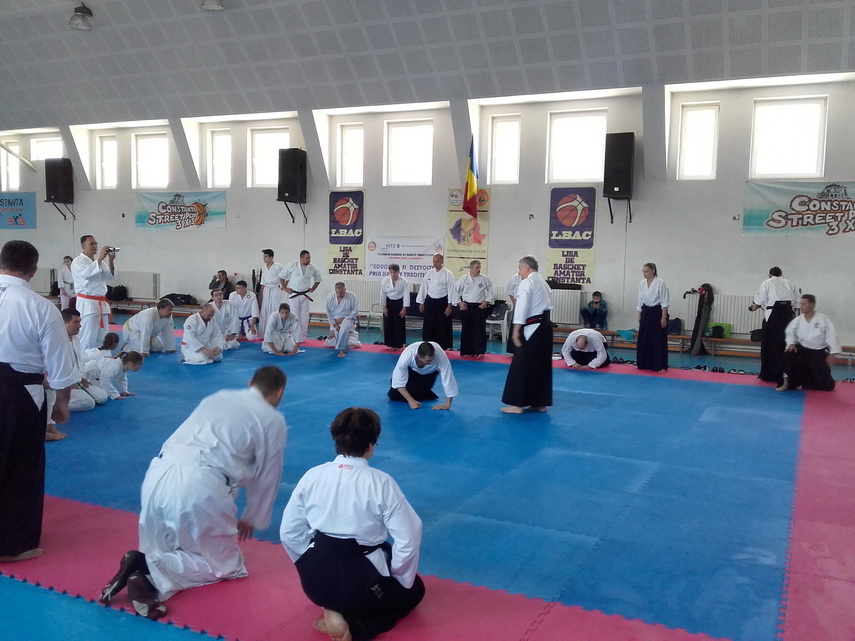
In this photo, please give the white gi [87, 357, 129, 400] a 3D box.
[{"bbox_3d":[-3.627,0.636,8.605,0.600,0.450,0.410,3,5,15],"label":"white gi"}]

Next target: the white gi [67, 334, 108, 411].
[{"bbox_3d":[-3.741,0.520,8.269,0.640,0.780,0.520,2,5,9],"label":"white gi"}]

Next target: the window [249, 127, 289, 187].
[{"bbox_3d":[-3.878,-3.976,18.674,1.233,1.441,0.140,4,5,26],"label":"window"}]

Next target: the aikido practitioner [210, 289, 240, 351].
[{"bbox_3d":[-3.660,-0.030,13.610,0.580,1.000,0.620,-1,5,-24],"label":"aikido practitioner"}]

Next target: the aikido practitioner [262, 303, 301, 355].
[{"bbox_3d":[-2.478,0.103,13.016,0.640,0.870,0.820,1,5,-9],"label":"aikido practitioner"}]

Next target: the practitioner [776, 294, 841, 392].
[{"bbox_3d":[5.284,0.318,10.550,0.700,1.250,0.660,4,5,30],"label":"practitioner"}]

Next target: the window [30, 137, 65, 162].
[{"bbox_3d":[-10.861,-4.446,21.843,1.261,1.474,0.120,3,5,24],"label":"window"}]

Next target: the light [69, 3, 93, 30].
[{"bbox_3d":[-7.755,-6.794,17.110,0.470,0.570,0.470,4,5,26],"label":"light"}]

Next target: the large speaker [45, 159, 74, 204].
[{"bbox_3d":[-9.633,-3.637,20.112,0.470,1.100,0.420,4,5,24],"label":"large speaker"}]

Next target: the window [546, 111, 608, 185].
[{"bbox_3d":[3.113,-3.627,16.041,1.250,1.500,0.160,3,5,25],"label":"window"}]

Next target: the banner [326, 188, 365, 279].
[{"bbox_3d":[-1.885,-2.017,17.755,0.973,2.002,0.030,3,5,24],"label":"banner"}]

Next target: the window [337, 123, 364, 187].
[{"bbox_3d":[-1.669,-3.679,17.092,0.692,1.410,0.140,4,5,24],"label":"window"}]

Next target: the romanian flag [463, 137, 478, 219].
[{"bbox_3d":[0.895,-2.977,15.936,0.340,1.720,0.350,4,5,26],"label":"romanian flag"}]

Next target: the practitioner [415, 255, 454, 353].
[{"bbox_3d":[0.169,-0.335,13.980,0.640,1.740,0.400,2,5,12],"label":"practitioner"}]

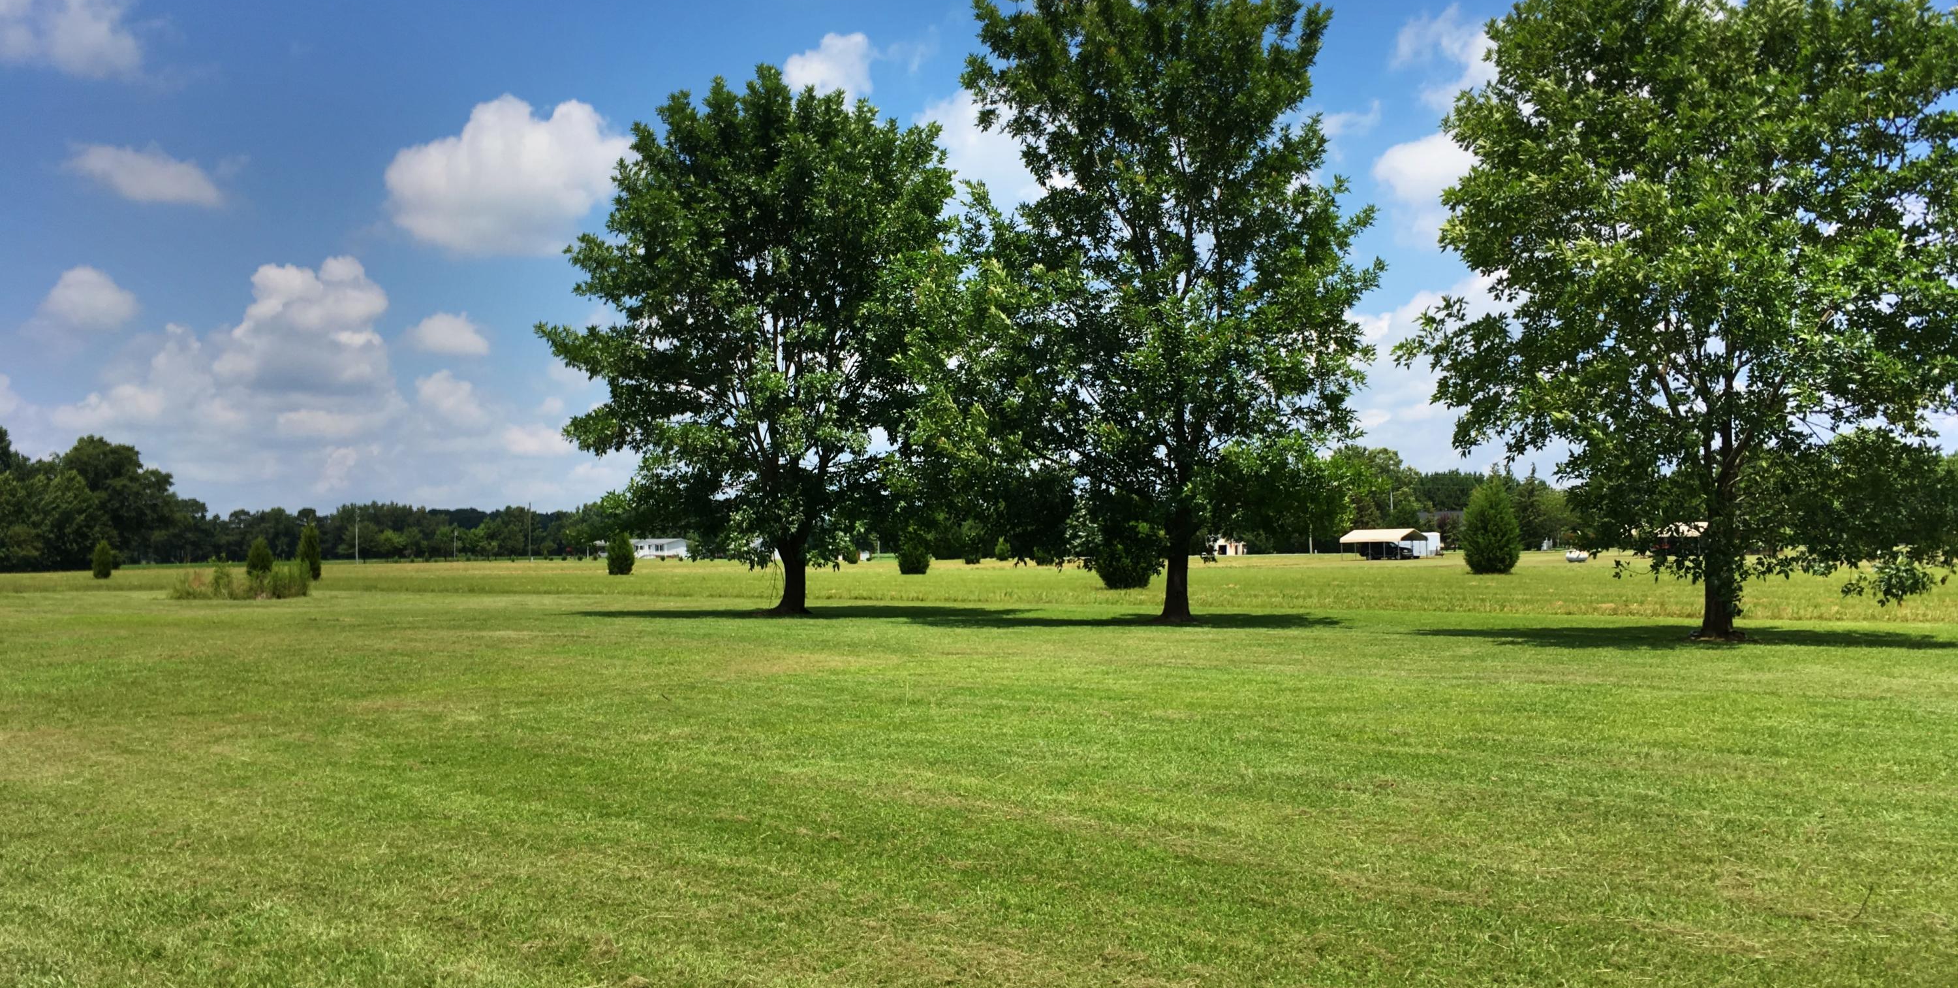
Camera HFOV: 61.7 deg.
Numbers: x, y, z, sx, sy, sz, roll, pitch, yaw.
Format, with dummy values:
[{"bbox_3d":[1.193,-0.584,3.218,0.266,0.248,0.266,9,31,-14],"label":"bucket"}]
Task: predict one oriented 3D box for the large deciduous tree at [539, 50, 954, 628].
[{"bbox_3d":[-5.450,-3.800,40.200,10.500,13.500,10.000,0,-2,0],"label":"large deciduous tree"}]

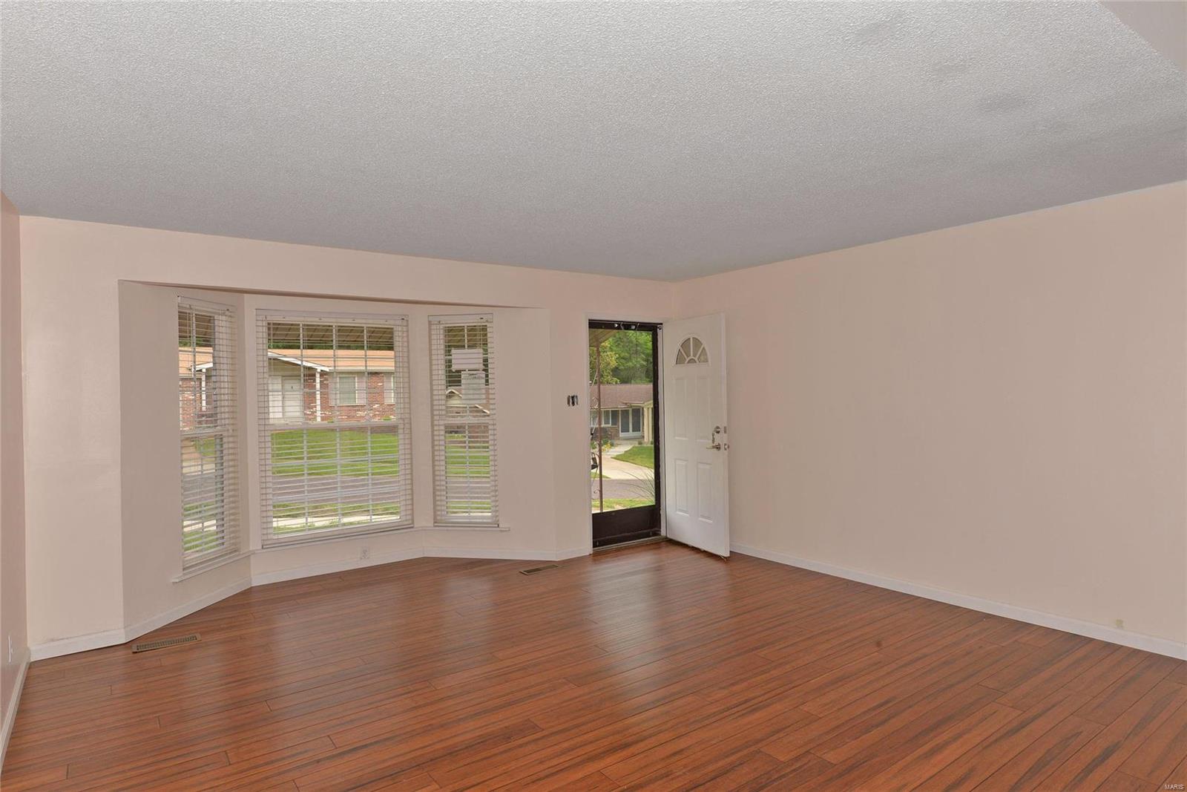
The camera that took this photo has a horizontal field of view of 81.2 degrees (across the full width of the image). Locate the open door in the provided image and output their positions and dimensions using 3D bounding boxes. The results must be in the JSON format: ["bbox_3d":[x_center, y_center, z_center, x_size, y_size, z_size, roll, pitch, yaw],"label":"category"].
[{"bbox_3d":[0.904,0.329,6.181,0.045,2.030,0.910,-1,1,-26],"label":"open door"}]

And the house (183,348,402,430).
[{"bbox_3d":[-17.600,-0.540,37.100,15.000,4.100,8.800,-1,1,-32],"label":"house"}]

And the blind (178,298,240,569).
[{"bbox_3d":[-2.701,0.246,4.848,0.055,1.809,0.571,-1,1,9],"label":"blind"}]

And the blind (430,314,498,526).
[{"bbox_3d":[-1.114,0.216,5.988,0.594,1.828,0.055,-1,1,10],"label":"blind"}]

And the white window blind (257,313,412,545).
[{"bbox_3d":[-2.073,0.239,5.652,1.218,1.828,0.055,-1,1,-37],"label":"white window blind"}]

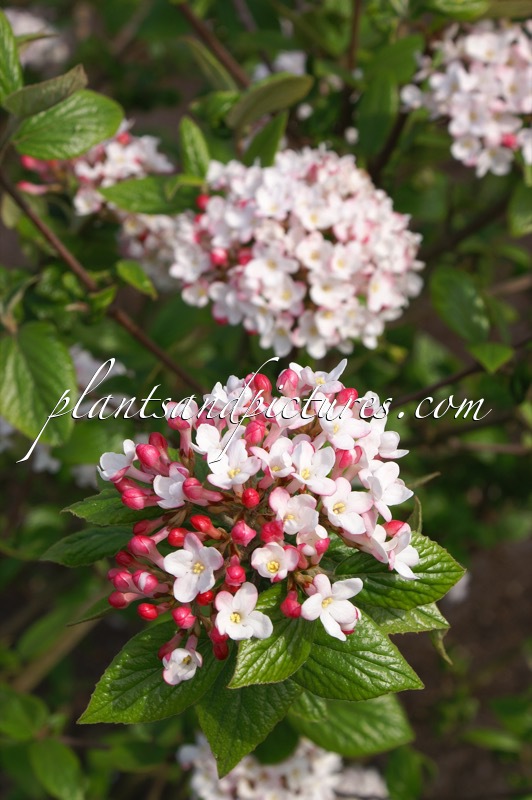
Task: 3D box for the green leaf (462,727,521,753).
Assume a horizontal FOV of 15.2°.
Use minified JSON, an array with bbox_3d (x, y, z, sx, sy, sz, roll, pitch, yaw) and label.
[{"bbox_3d":[0.104,0.156,0.920,0.029,0.008,0.014,22,27,12],"label":"green leaf"}]

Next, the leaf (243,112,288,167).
[{"bbox_3d":[-0.001,-0.093,0.720,0.014,0.026,0.009,37,0,-8],"label":"leaf"}]

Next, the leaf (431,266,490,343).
[{"bbox_3d":[0.084,-0.041,0.860,0.021,0.009,0.039,-28,78,-16],"label":"leaf"}]

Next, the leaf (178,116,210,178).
[{"bbox_3d":[-0.025,-0.087,0.690,0.011,0.023,0.007,-11,-9,-20],"label":"leaf"}]

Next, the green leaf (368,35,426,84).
[{"bbox_3d":[0.054,-0.143,0.840,0.019,0.028,0.009,58,14,29],"label":"green leaf"}]

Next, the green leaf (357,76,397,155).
[{"bbox_3d":[0.047,-0.120,0.840,0.018,0.036,0.009,5,-15,14],"label":"green leaf"}]

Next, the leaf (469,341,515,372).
[{"bbox_3d":[0.097,-0.019,0.860,0.020,0.008,0.019,-1,49,-1],"label":"leaf"}]

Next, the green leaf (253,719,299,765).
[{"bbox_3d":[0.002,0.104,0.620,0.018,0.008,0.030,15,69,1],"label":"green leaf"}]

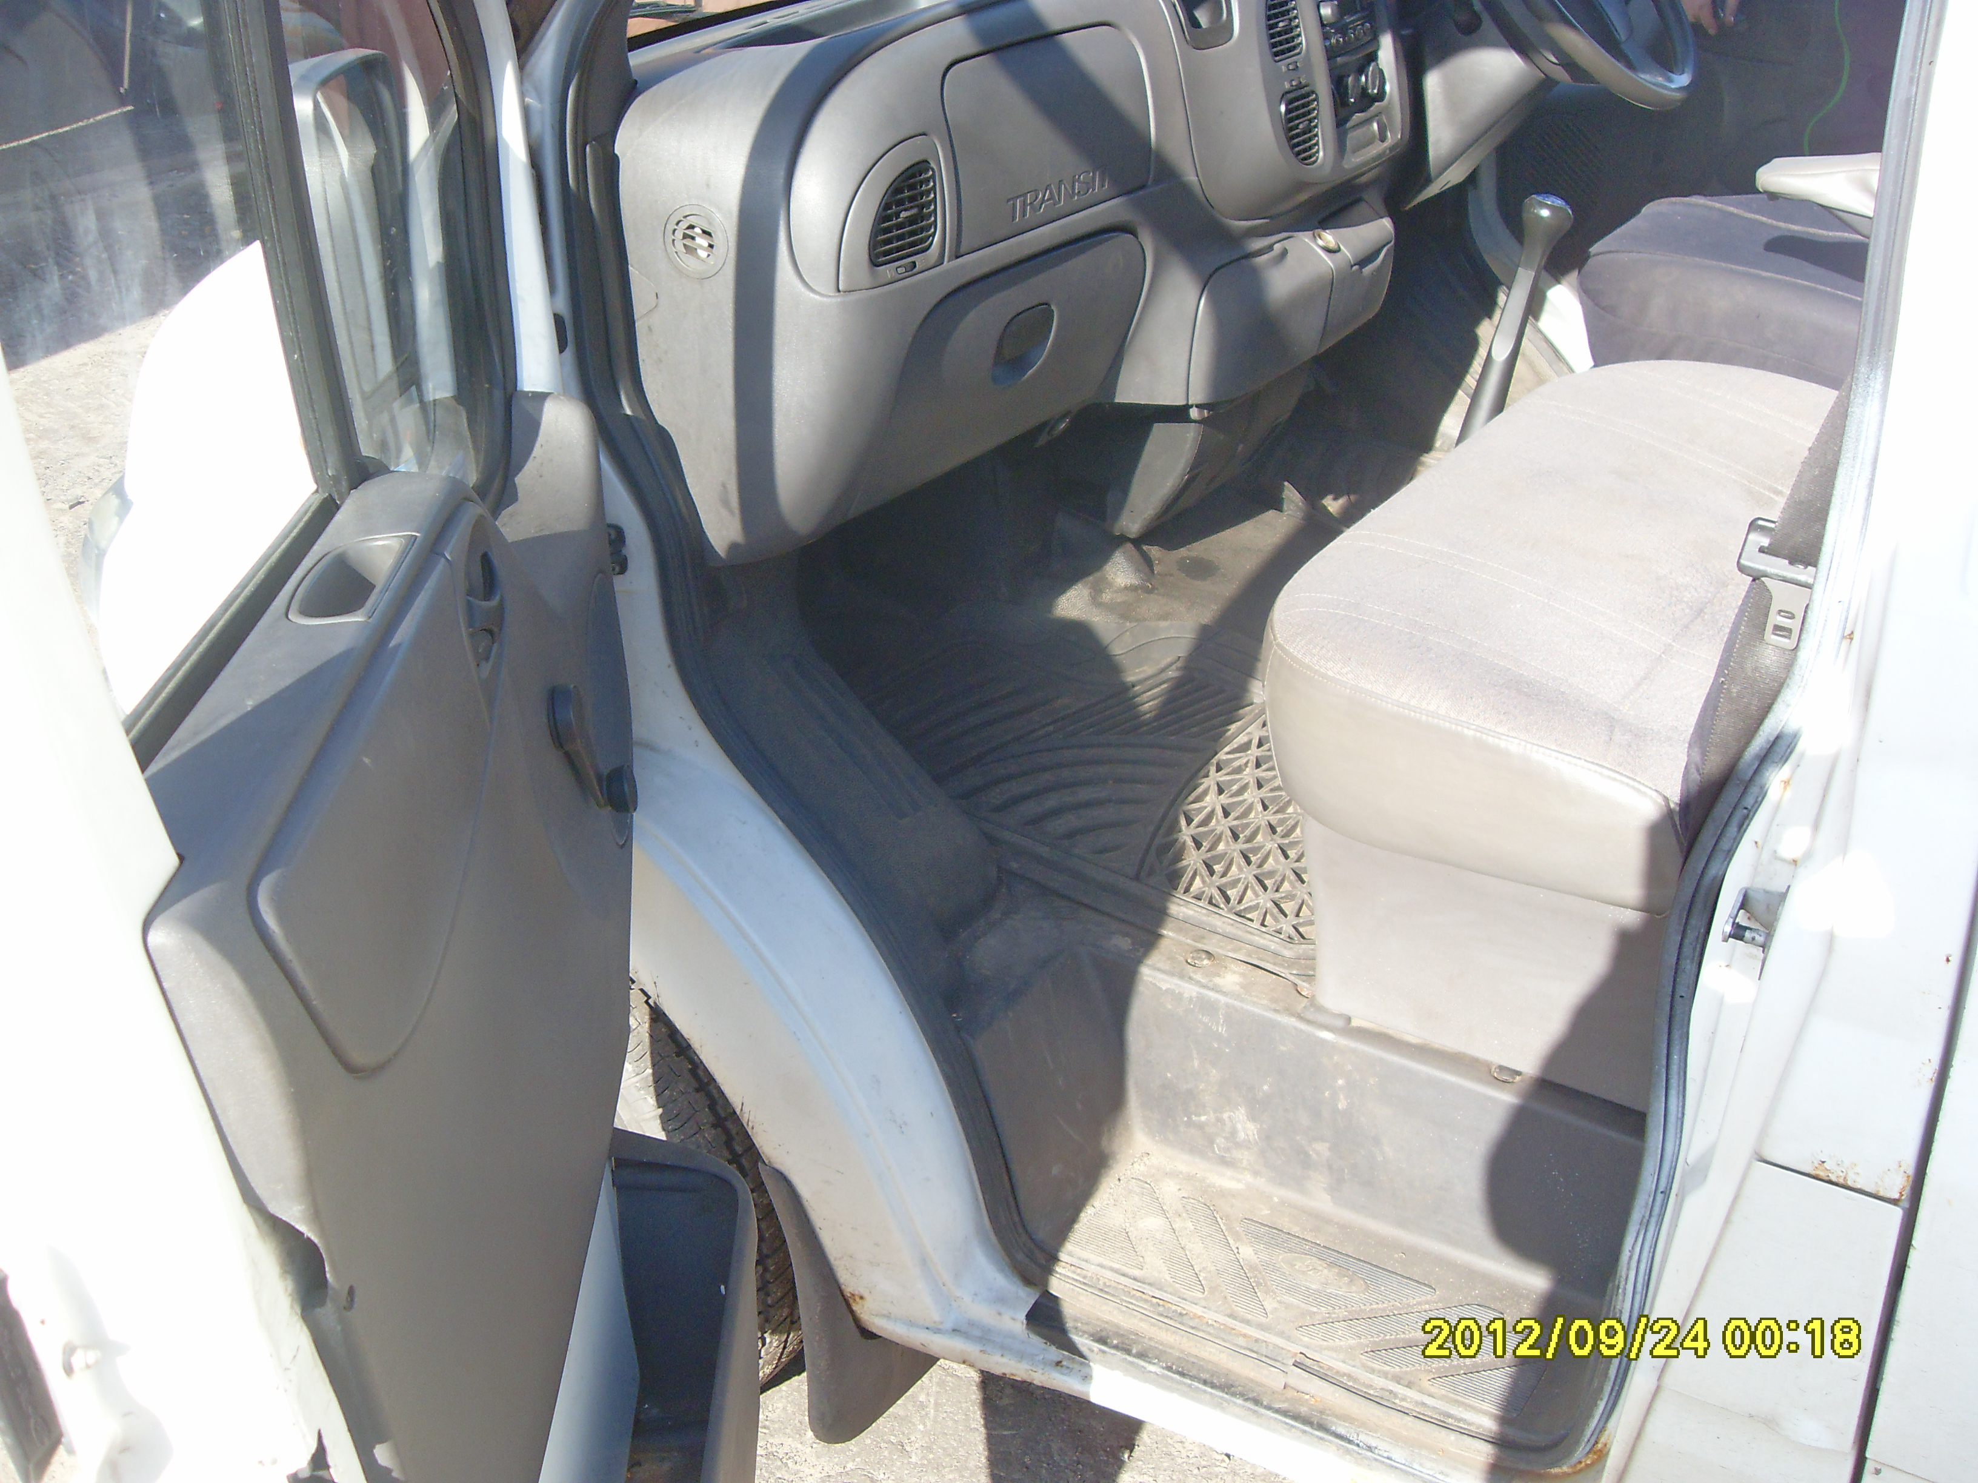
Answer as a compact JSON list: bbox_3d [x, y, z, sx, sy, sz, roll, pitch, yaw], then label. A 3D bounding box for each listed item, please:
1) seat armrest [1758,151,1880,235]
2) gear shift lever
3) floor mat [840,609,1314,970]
[{"bbox_3d":[0.928,-0.546,2.099,0.300,0.065,0.060,15,32,35],"label":"seat armrest"},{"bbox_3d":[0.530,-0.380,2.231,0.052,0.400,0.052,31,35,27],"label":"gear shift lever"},{"bbox_3d":[0.172,-0.005,2.237,0.710,0.030,0.560,19,35,40],"label":"floor mat"}]

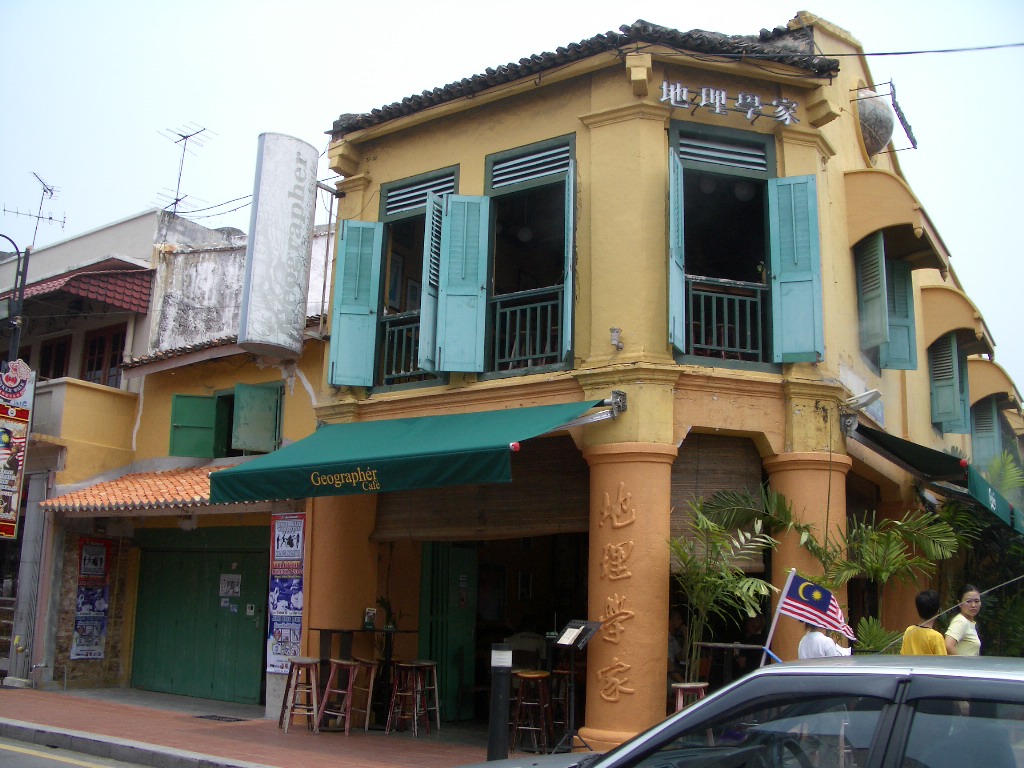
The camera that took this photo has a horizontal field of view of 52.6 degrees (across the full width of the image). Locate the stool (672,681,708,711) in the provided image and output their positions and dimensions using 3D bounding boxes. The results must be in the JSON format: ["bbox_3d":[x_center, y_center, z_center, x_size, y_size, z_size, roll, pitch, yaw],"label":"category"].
[{"bbox_3d":[1.558,2.991,9.029,0.365,0.715,0.365,2,-12,0],"label":"stool"}]

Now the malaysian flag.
[{"bbox_3d":[1.623,1.185,5.500,0.420,0.215,0.080,22,-5,19],"label":"malaysian flag"}]

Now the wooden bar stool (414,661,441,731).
[{"bbox_3d":[-0.989,3.461,11.485,0.370,0.740,0.370,1,-12,0],"label":"wooden bar stool"}]

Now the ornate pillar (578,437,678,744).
[{"bbox_3d":[1.095,2.051,9.897,0.900,2.880,0.900,2,-12,0],"label":"ornate pillar"}]

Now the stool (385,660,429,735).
[{"bbox_3d":[-1.117,3.415,11.282,0.370,0.740,0.370,-4,-13,26],"label":"stool"}]

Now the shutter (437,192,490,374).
[{"bbox_3d":[-0.526,-1.094,11.158,0.509,1.981,0.050,2,-12,-2],"label":"shutter"}]

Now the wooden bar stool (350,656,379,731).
[{"bbox_3d":[-1.725,3.481,11.652,0.370,0.740,0.370,3,-13,21],"label":"wooden bar stool"}]

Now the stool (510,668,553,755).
[{"bbox_3d":[0.182,3.133,9.911,0.365,0.715,0.365,1,-12,6],"label":"stool"}]

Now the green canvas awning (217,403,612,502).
[{"bbox_3d":[-1.163,0.715,10.762,3.860,1.050,1.630,-7,-14,33],"label":"green canvas awning"}]

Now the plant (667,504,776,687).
[{"bbox_3d":[2.004,2.377,10.025,1.100,2.395,1.000,5,-12,-14],"label":"plant"}]

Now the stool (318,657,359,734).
[{"bbox_3d":[-1.819,3.264,10.840,0.365,0.715,0.365,1,-12,6],"label":"stool"}]

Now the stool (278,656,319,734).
[{"bbox_3d":[-2.201,3.249,10.828,0.365,0.715,0.365,1,-12,6],"label":"stool"}]

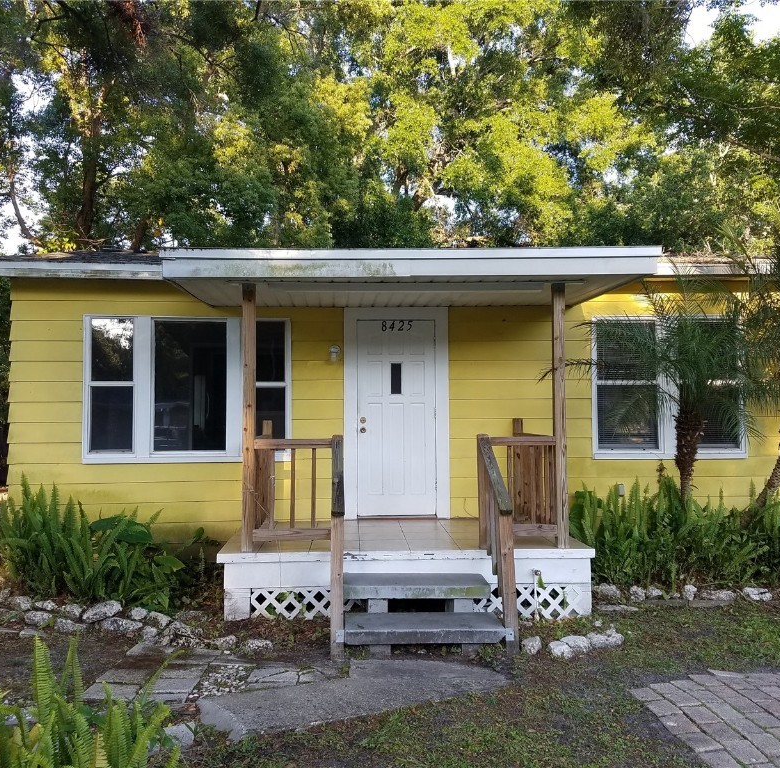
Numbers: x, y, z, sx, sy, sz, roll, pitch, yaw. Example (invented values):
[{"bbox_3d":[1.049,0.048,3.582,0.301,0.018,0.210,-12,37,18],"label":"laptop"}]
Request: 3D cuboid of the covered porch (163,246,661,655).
[{"bbox_3d":[0.141,0.487,6.815,3.740,3.010,2.360,0,-2,-3],"label":"covered porch"}]

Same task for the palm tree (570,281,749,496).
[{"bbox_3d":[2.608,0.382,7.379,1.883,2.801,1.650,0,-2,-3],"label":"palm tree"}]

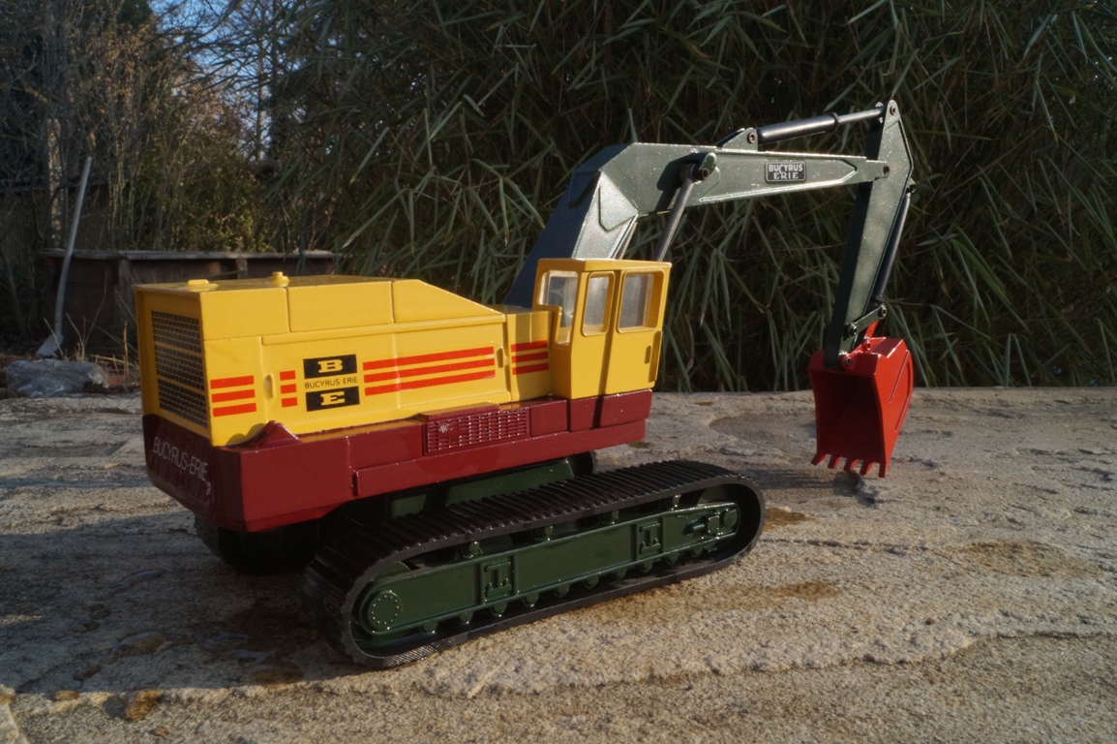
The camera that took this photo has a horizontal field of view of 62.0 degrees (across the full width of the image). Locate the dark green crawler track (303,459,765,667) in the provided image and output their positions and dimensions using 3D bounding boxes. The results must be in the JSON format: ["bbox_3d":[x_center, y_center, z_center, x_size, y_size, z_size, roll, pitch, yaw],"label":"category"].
[{"bbox_3d":[0.000,0.040,0.212,0.112,0.024,0.021,-7,10,-34],"label":"dark green crawler track"}]

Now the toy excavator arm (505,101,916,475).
[{"bbox_3d":[0.054,-0.022,0.285,0.174,0.125,0.028,-7,10,-35],"label":"toy excavator arm"}]

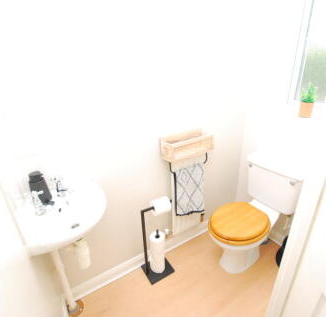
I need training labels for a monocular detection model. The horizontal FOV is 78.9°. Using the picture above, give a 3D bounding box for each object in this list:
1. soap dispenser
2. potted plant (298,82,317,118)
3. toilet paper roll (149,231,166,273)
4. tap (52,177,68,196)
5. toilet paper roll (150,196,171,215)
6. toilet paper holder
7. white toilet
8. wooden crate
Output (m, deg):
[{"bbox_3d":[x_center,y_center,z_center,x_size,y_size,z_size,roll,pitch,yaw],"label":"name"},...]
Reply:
[{"bbox_3d":[-0.586,0.141,0.947,0.070,0.152,0.066,4,24,14],"label":"soap dispenser"},{"bbox_3d":[0.938,-0.372,1.284,0.092,0.215,0.092,-15,26,-28],"label":"potted plant"},{"bbox_3d":[-0.043,0.696,1.483,0.106,0.312,0.106,-2,23,1],"label":"toilet paper roll"},{"bbox_3d":[-0.508,0.151,0.995,0.085,0.100,0.045,2,23,9],"label":"tap"},{"bbox_3d":[-0.016,0.326,1.341,0.108,0.105,0.105,-15,26,-28],"label":"toilet paper roll"},{"bbox_3d":[-0.034,0.583,1.432,0.225,0.575,0.180,-15,26,-28],"label":"toilet paper holder"},{"bbox_3d":[0.640,0.434,1.474,0.720,0.773,0.410,-15,26,-28],"label":"white toilet"},{"bbox_3d":[0.172,-0.092,1.349,0.335,0.130,0.125,-15,26,-28],"label":"wooden crate"}]

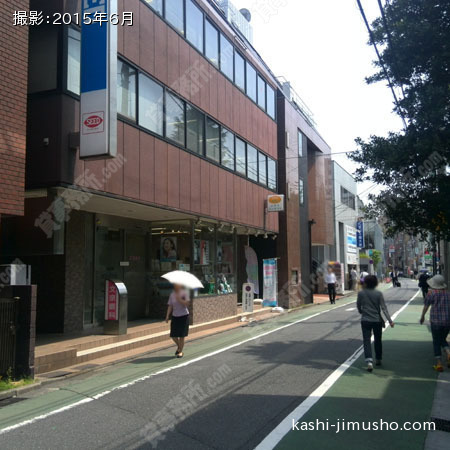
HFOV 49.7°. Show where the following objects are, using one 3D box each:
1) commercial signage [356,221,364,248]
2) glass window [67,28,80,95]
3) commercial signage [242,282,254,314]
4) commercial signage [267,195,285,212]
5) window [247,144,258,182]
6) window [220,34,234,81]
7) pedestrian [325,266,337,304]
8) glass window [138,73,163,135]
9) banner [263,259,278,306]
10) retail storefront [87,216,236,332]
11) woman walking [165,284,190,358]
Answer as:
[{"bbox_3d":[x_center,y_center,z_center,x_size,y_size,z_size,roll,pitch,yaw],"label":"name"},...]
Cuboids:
[{"bbox_3d":[11.045,0.789,39.500,0.520,2.150,0.200,-3,-6,23],"label":"commercial signage"},{"bbox_3d":[-2.690,-3.023,9.465,0.100,1.230,1.083,-3,-5,23],"label":"glass window"},{"bbox_3d":[0.767,2.355,15.700,0.360,0.920,0.060,-3,-6,24],"label":"commercial signage"},{"bbox_3d":[2.022,-0.846,19.279,0.650,0.650,0.140,-3,-5,23],"label":"commercial signage"},{"bbox_3d":[0.996,-2.309,17.857,0.100,1.292,1.130,-3,-6,23],"label":"window"},{"bbox_3d":[0.091,-5.497,15.995,0.100,1.105,1.165,-3,-6,24],"label":"window"},{"bbox_3d":[5.067,2.907,23.200,0.500,1.740,0.340,-3,-6,24],"label":"pedestrian"},{"bbox_3d":[-1.754,-2.852,11.506,0.100,1.172,1.042,-3,-6,24],"label":"glass window"},{"bbox_3d":[1.781,2.263,19.000,0.580,1.820,0.060,-3,-6,24],"label":"banner"},{"bbox_3d":[-1.409,1.338,14.084,1.500,2.880,6.250,-3,-6,24],"label":"retail storefront"},{"bbox_3d":[-0.954,1.908,9.850,0.480,1.570,0.330,-3,-5,23],"label":"woman walking"}]

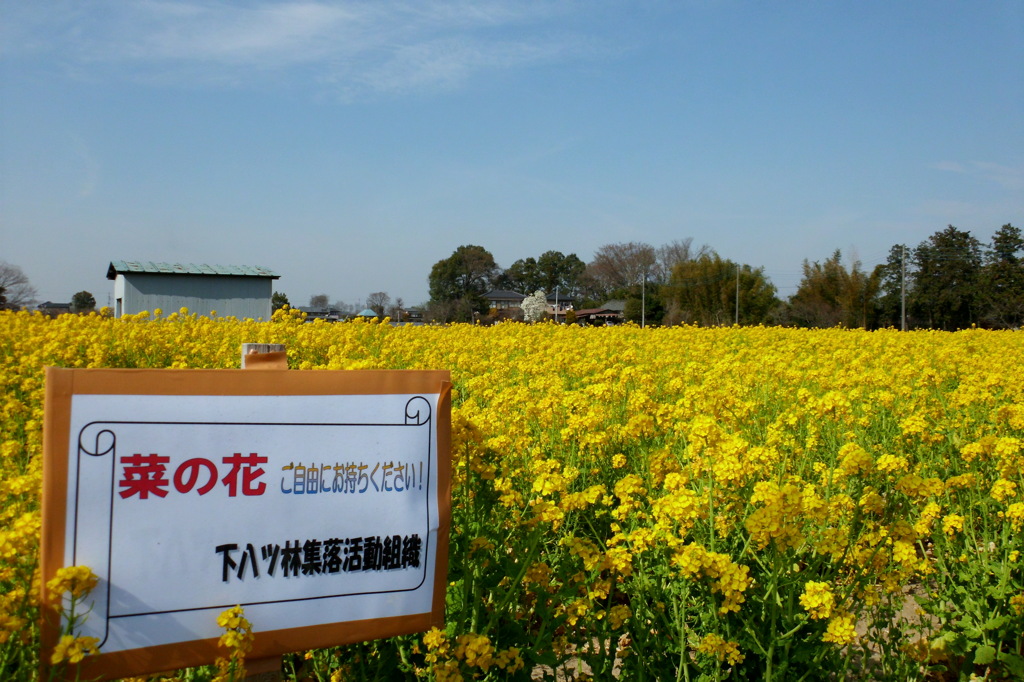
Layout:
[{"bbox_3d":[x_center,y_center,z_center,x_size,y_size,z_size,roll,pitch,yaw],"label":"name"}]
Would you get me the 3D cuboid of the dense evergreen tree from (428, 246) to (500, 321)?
[{"bbox_3d":[-10.000,-11.630,162.240,14.000,16.030,13.500,1,2,0],"label":"dense evergreen tree"}]

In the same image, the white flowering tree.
[{"bbox_3d":[4.460,-6.880,160.110,5.600,7.150,5.400,1,2,0],"label":"white flowering tree"}]

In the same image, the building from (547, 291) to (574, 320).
[{"bbox_3d":[9.870,-6.990,170.100,7.200,6.950,7.500,1,2,0],"label":"building"}]

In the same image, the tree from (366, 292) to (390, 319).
[{"bbox_3d":[-31.080,-7.960,185.100,5.700,6.630,5.600,1,2,0],"label":"tree"}]

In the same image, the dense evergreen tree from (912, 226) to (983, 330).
[{"bbox_3d":[53.500,-7.360,98.200,8.600,13.470,8.400,1,2,0],"label":"dense evergreen tree"}]

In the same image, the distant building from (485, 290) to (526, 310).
[{"bbox_3d":[-1.900,-7.340,172.110,10.300,7.140,8.500,1,2,0],"label":"distant building"}]

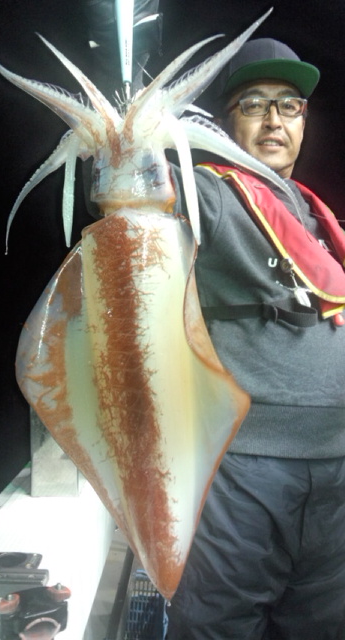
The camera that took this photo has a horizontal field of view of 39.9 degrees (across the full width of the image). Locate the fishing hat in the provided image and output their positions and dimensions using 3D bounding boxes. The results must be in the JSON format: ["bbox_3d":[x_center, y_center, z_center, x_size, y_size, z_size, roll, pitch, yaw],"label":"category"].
[{"bbox_3d":[0.191,-0.520,0.987,0.188,0.135,0.265,-3,2,-5],"label":"fishing hat"}]

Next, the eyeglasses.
[{"bbox_3d":[0.191,-0.417,0.990,0.140,0.045,0.140,-2,7,-5],"label":"eyeglasses"}]

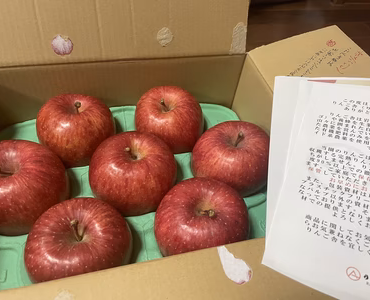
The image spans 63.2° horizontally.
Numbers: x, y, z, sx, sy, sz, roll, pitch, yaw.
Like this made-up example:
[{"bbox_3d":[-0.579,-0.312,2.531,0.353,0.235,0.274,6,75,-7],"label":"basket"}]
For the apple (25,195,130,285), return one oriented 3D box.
[{"bbox_3d":[-0.088,0.083,0.255,0.086,0.077,0.086,-7,48,-14],"label":"apple"}]

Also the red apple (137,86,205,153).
[{"bbox_3d":[-0.019,-0.038,0.377,0.086,0.078,0.086,-7,48,-14],"label":"red apple"}]

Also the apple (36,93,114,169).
[{"bbox_3d":[-0.125,-0.023,0.349,0.086,0.078,0.086,-7,48,-14],"label":"apple"}]

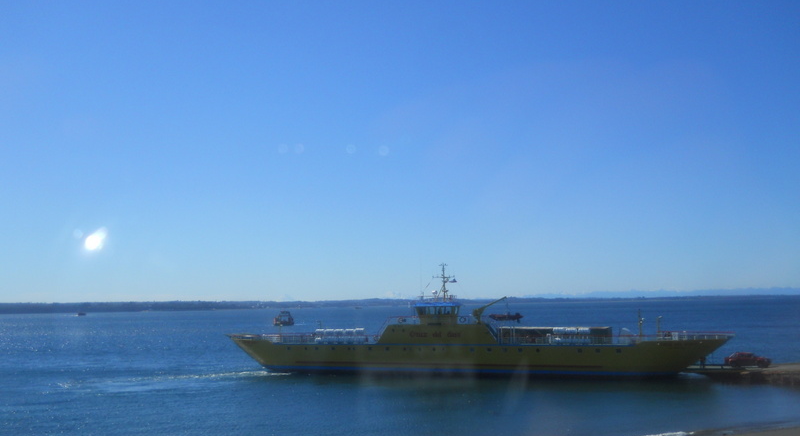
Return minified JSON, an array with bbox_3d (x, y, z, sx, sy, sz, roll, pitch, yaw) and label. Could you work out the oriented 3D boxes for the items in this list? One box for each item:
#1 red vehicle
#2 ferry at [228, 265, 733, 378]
[{"bbox_3d":[39.937,16.309,98.393,4.870,1.750,1.800,-4,-6,25],"label":"red vehicle"},{"bbox_3d":[8.012,13.348,113.690,68.100,14.410,14.000,-4,-6,25],"label":"ferry"}]

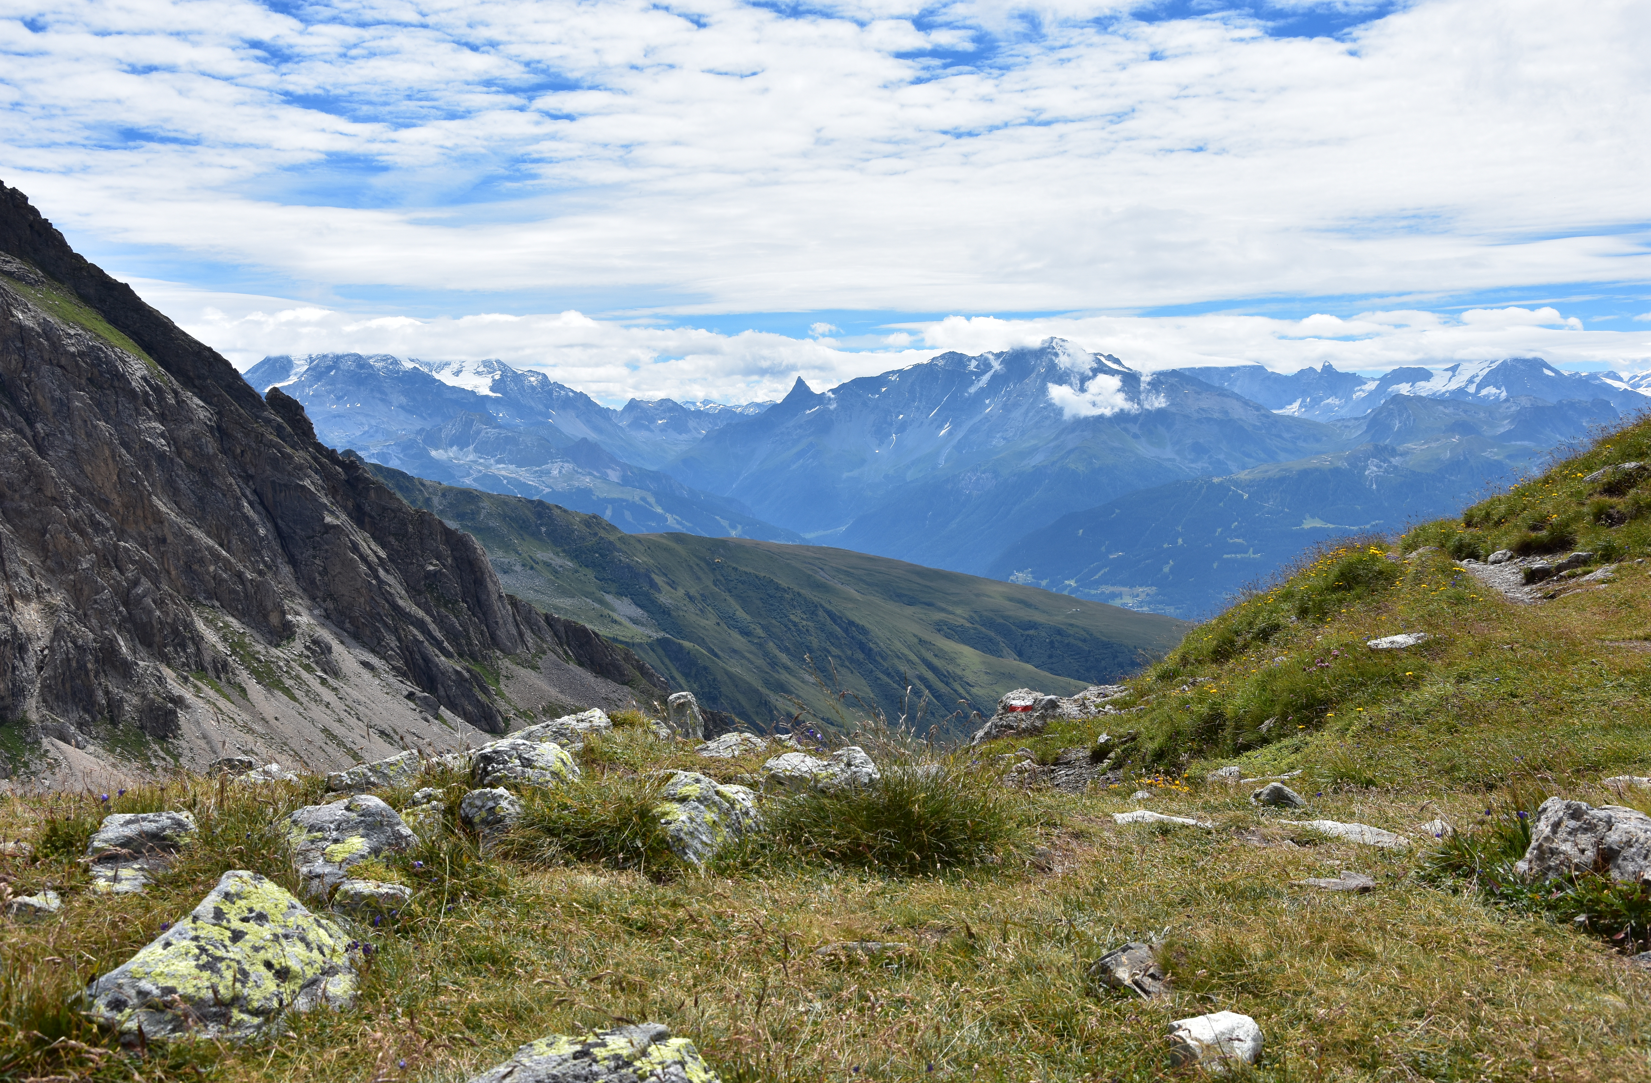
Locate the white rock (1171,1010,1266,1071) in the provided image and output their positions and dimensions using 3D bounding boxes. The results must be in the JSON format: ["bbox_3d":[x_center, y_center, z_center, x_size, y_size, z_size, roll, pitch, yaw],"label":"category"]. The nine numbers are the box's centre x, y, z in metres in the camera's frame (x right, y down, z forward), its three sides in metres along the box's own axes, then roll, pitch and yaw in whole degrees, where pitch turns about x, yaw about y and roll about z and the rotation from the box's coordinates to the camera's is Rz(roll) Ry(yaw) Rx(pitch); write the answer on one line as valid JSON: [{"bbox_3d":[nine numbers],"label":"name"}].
[{"bbox_3d":[1.074,1.374,5.300,0.263,0.140,0.210,0,2,12],"label":"white rock"}]

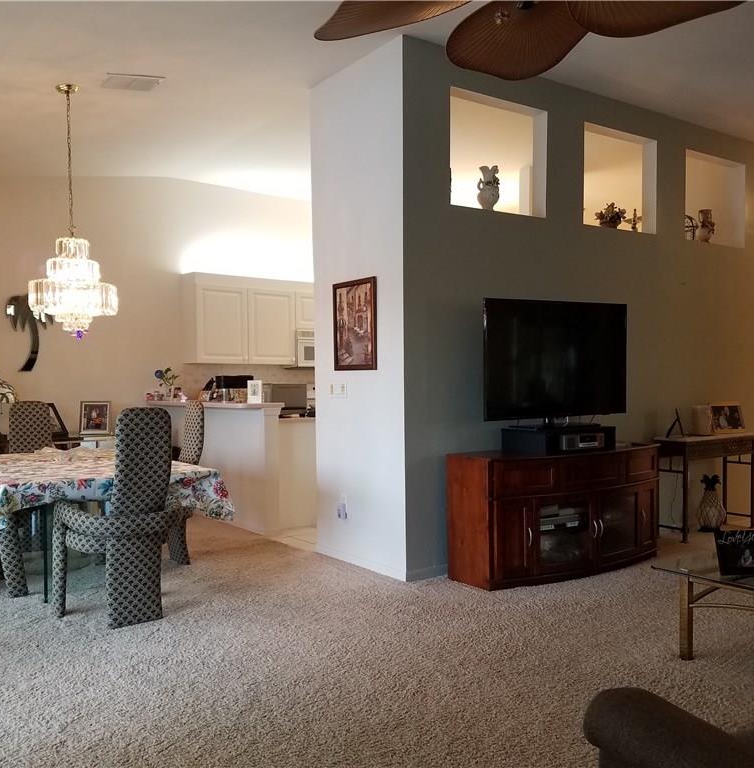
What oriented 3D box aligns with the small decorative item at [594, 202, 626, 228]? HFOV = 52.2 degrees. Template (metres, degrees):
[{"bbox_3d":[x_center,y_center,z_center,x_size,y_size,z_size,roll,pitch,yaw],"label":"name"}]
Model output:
[{"bbox_3d":[1.789,-1.282,5.893,0.230,0.217,0.190,-1,1,-35],"label":"small decorative item"}]

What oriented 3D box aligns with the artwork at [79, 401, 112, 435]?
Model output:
[{"bbox_3d":[-2.591,0.311,7.080,0.285,0.310,0.060,-1,-9,-34],"label":"artwork"}]

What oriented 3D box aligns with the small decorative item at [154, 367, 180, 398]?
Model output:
[{"bbox_3d":[-2.019,-0.019,7.379,0.190,0.288,0.230,-1,1,-35],"label":"small decorative item"}]

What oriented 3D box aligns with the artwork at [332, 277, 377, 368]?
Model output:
[{"bbox_3d":[-0.137,-0.390,5.133,0.030,0.600,0.525,-1,1,-37],"label":"artwork"}]

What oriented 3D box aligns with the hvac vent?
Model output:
[{"bbox_3d":[-1.582,-1.923,4.949,0.350,0.030,0.275,-10,6,-35],"label":"hvac vent"}]

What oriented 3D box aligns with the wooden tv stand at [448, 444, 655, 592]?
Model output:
[{"bbox_3d":[1.226,0.824,5.054,1.530,0.780,0.500,-1,1,-34],"label":"wooden tv stand"}]

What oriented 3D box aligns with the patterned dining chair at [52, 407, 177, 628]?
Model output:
[{"bbox_3d":[-1.344,0.683,4.135,0.640,1.120,0.600,-1,1,-34],"label":"patterned dining chair"}]

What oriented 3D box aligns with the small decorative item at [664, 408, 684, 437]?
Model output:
[{"bbox_3d":[2.363,0.309,6.120,0.140,0.220,0.170,0,1,21],"label":"small decorative item"}]

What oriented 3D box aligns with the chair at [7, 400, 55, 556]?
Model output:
[{"bbox_3d":[-2.308,0.668,5.340,0.558,1.103,0.616,-1,1,-35],"label":"chair"}]

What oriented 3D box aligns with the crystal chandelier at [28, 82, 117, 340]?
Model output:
[{"bbox_3d":[-1.859,-1.055,4.696,0.520,1.530,0.520,-1,1,-34],"label":"crystal chandelier"}]

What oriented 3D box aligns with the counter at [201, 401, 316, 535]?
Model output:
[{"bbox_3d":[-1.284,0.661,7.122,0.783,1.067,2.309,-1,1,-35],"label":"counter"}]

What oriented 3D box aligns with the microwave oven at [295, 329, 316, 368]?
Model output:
[{"bbox_3d":[-0.632,-0.374,8.354,0.760,0.400,0.390,-1,1,-34],"label":"microwave oven"}]

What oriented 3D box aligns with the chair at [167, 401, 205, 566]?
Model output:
[{"bbox_3d":[-1.494,0.669,5.147,0.616,1.103,0.558,-1,1,-35],"label":"chair"}]

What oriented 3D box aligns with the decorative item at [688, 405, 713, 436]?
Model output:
[{"bbox_3d":[2.627,0.294,6.231,0.170,0.250,0.140,-1,1,-35],"label":"decorative item"}]

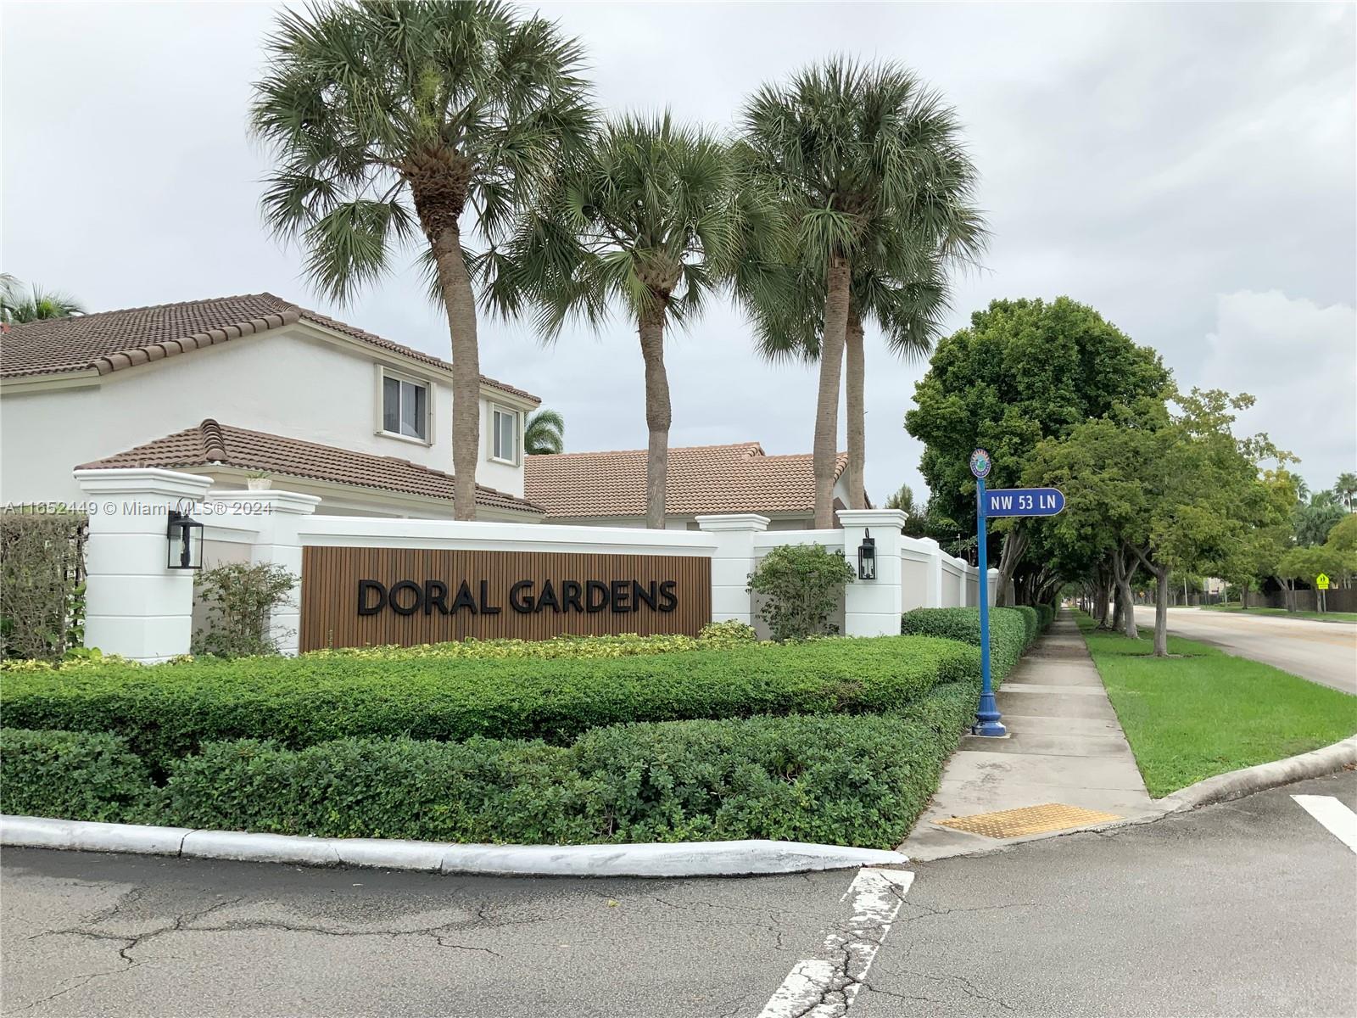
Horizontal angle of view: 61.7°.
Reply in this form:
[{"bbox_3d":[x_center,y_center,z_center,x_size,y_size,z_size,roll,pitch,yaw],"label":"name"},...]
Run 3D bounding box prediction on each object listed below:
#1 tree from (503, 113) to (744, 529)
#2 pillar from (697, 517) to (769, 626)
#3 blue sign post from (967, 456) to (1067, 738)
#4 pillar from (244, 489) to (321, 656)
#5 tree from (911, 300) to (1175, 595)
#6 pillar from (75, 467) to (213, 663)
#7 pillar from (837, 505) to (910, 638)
[{"bbox_3d":[-0.682,-1.767,18.213,4.186,9.178,4.186,0,-5,0],"label":"tree"},{"bbox_3d":[0.796,1.414,16.238,0.873,2.553,0.873,-2,-5,19],"label":"pillar"},{"bbox_3d":[3.752,0.926,12.586,1.067,3.086,0.360,-2,-5,19],"label":"blue sign post"},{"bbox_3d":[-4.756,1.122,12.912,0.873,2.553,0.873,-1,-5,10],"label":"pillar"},{"bbox_3d":[9.097,-0.813,28.671,6.738,9.276,6.738,0,-5,0],"label":"tree"},{"bbox_3d":[-5.165,0.953,10.924,0.873,2.553,0.873,-1,-5,11],"label":"pillar"},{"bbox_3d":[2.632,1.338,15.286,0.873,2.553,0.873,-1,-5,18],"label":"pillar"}]

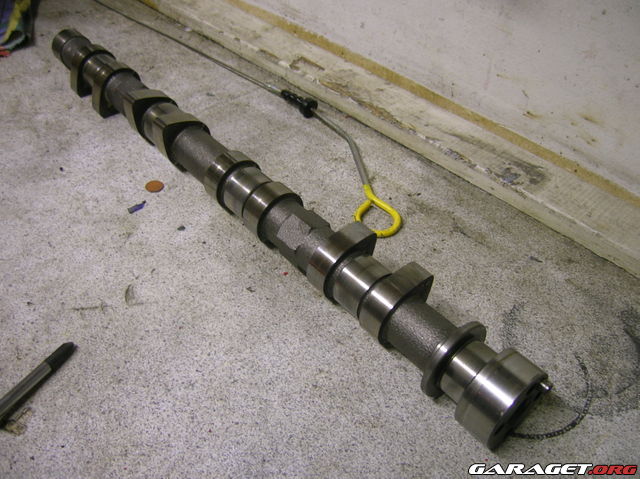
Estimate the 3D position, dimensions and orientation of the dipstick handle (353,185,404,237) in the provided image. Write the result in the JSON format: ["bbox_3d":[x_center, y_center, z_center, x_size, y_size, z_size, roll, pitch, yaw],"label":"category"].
[{"bbox_3d":[0.034,-0.019,0.384,0.028,0.005,0.050,-4,41,-4],"label":"dipstick handle"}]

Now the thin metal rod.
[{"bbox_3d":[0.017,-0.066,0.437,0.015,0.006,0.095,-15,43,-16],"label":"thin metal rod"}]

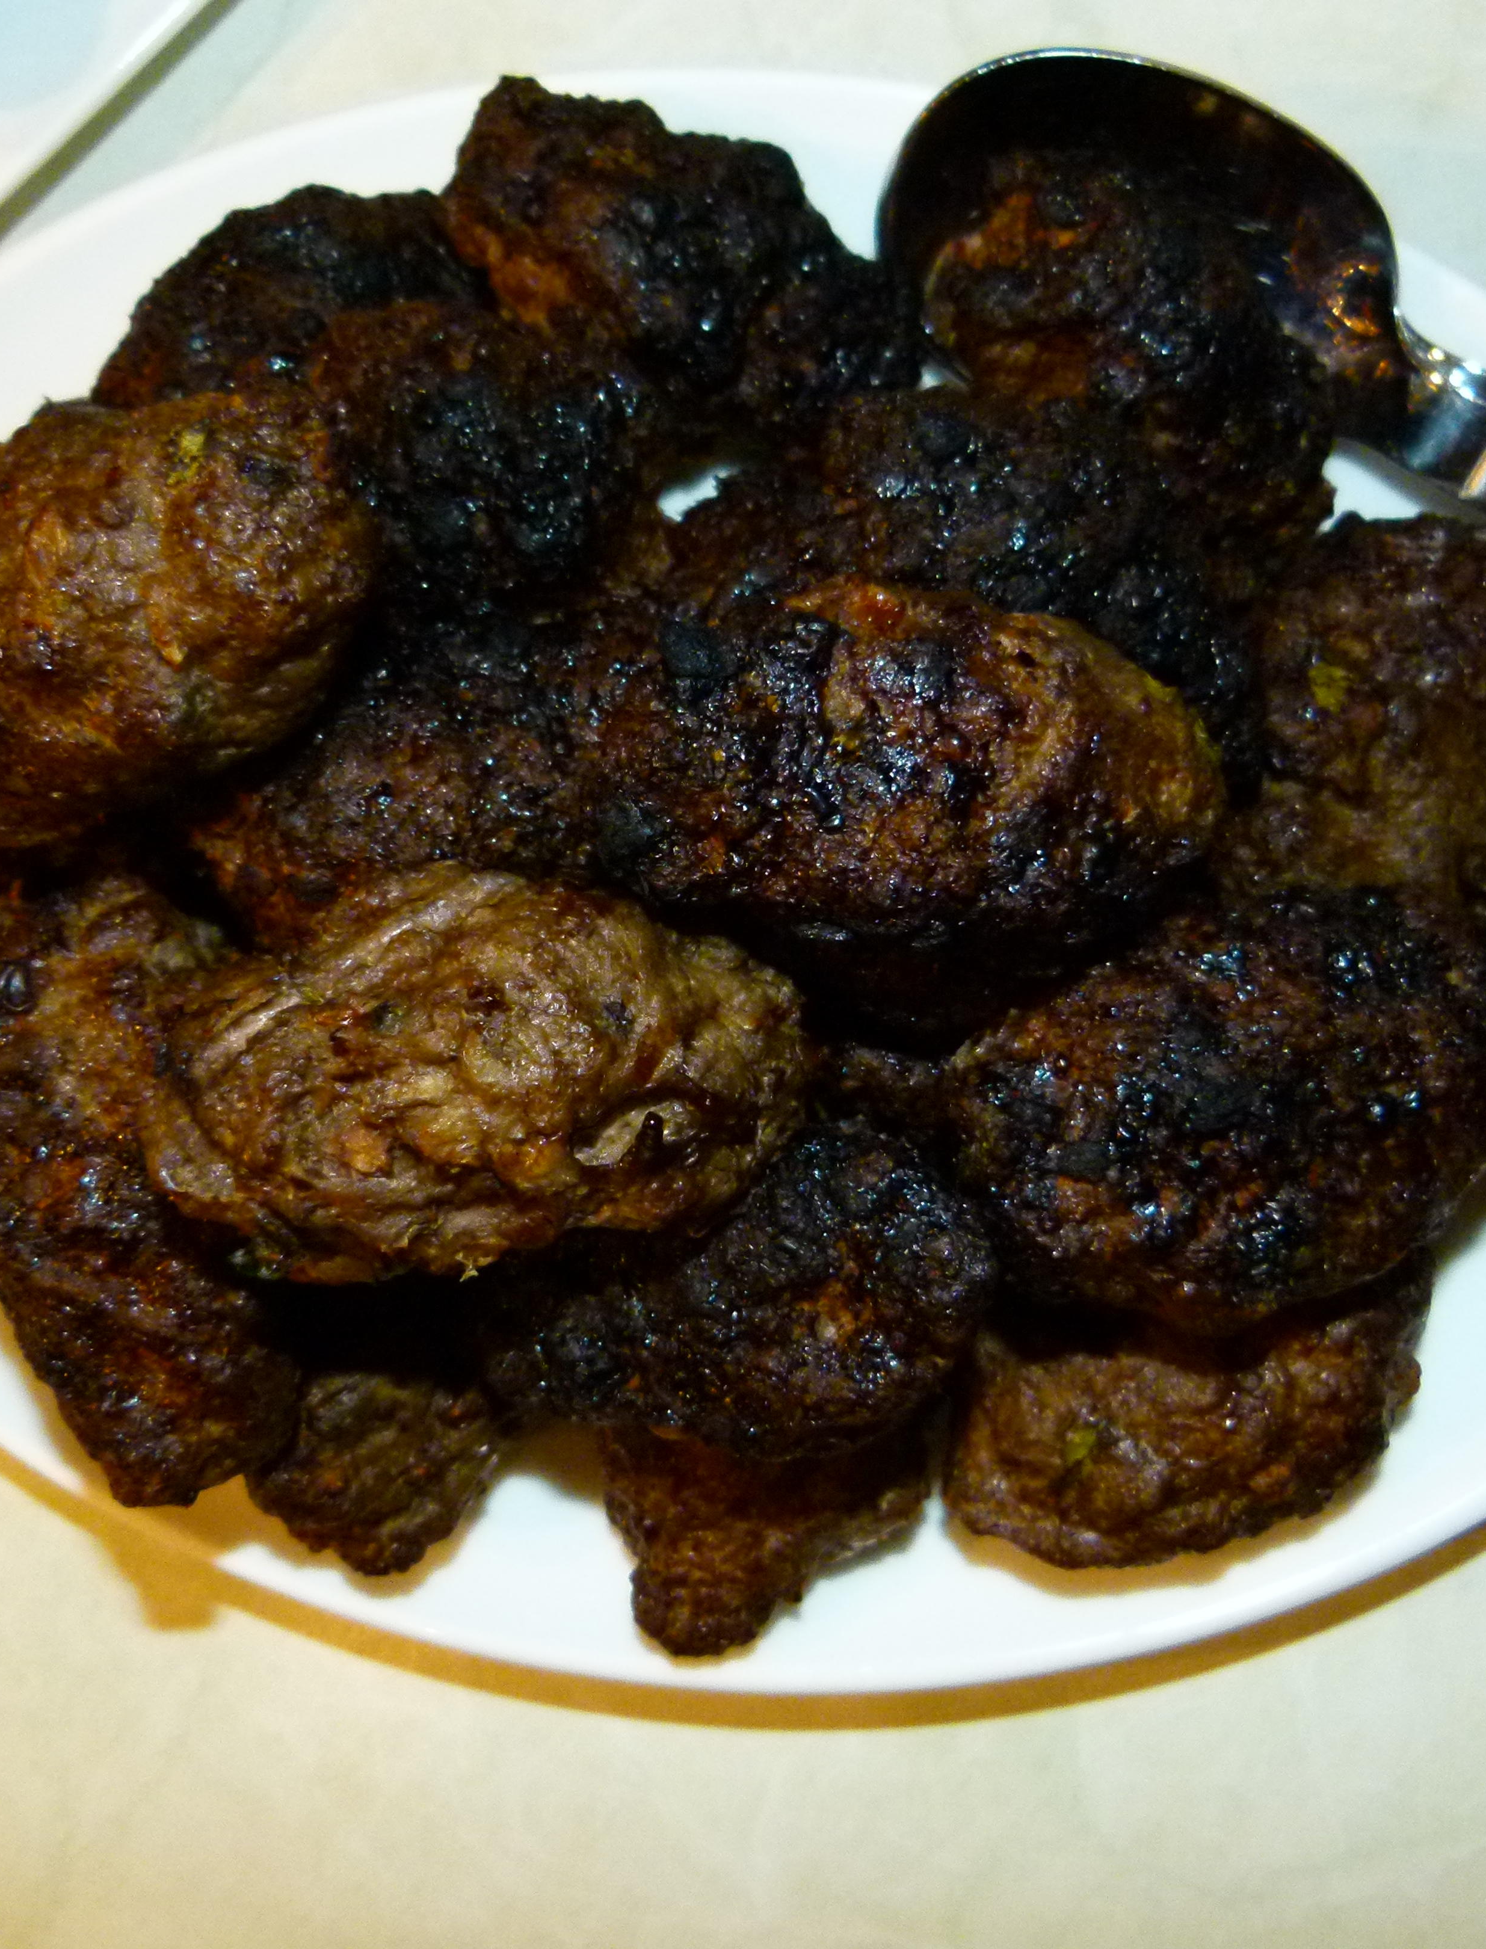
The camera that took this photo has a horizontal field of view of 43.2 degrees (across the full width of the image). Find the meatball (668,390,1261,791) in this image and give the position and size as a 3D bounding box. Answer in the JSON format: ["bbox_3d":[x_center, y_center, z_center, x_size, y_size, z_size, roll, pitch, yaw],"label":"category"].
[{"bbox_3d":[0.033,-0.054,0.273,0.088,0.042,0.059,24,75,7],"label":"meatball"}]

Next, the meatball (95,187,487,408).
[{"bbox_3d":[-0.070,-0.097,0.299,0.071,0.038,0.053,-34,76,-10],"label":"meatball"}]

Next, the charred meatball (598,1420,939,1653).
[{"bbox_3d":[0.004,0.062,0.260,0.045,0.034,0.061,16,80,3],"label":"charred meatball"}]

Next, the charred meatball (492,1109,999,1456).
[{"bbox_3d":[0.000,0.040,0.247,0.069,0.040,0.046,-19,74,-6],"label":"charred meatball"}]

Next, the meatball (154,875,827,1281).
[{"bbox_3d":[-0.034,0.013,0.236,0.082,0.042,0.050,6,73,2],"label":"meatball"}]

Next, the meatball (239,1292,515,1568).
[{"bbox_3d":[-0.050,0.056,0.262,0.039,0.033,0.055,-7,80,-1],"label":"meatball"}]

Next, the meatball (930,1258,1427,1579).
[{"bbox_3d":[0.061,0.059,0.260,0.068,0.036,0.048,-11,80,-2],"label":"meatball"}]

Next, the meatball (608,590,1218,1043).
[{"bbox_3d":[0.023,-0.023,0.247,0.081,0.045,0.057,11,73,3],"label":"meatball"}]

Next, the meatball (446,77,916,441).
[{"bbox_3d":[-0.009,-0.108,0.284,0.074,0.038,0.045,32,82,5],"label":"meatball"}]

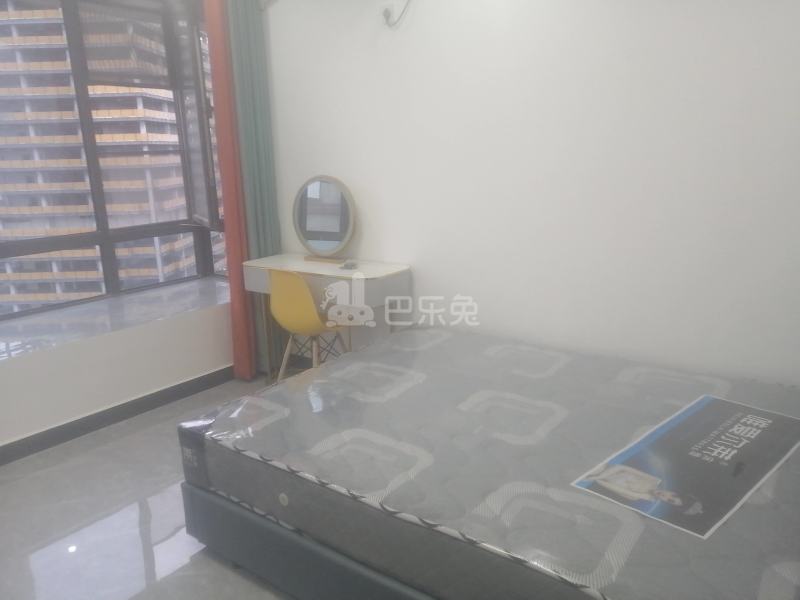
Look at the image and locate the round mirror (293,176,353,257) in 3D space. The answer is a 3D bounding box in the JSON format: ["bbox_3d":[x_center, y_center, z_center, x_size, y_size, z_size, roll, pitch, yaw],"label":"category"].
[{"bbox_3d":[-0.461,-0.500,3.749,0.475,0.485,0.060,8,16,35],"label":"round mirror"}]

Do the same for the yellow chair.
[{"bbox_3d":[-0.486,0.177,3.576,0.438,0.783,0.468,9,17,39],"label":"yellow chair"}]

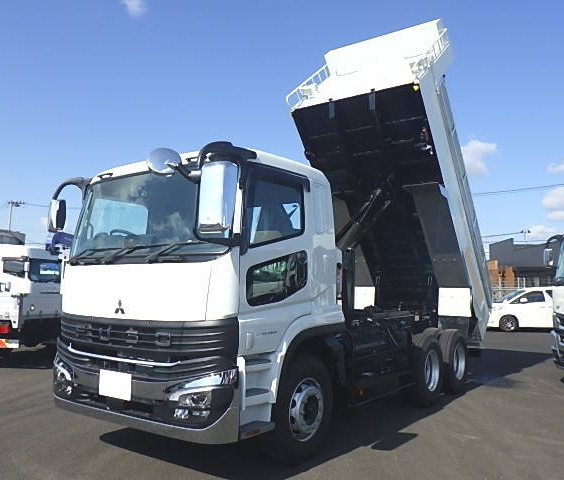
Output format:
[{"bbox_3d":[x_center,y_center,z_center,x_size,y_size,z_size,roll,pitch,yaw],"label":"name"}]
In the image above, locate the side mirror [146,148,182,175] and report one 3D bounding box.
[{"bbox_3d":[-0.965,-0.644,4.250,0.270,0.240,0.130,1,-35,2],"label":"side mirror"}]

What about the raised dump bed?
[{"bbox_3d":[2.391,-0.816,10.206,2.470,5.620,1.920,-3,32,36],"label":"raised dump bed"}]

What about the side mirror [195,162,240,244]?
[{"bbox_3d":[-0.503,-0.310,4.070,0.270,0.580,0.170,-2,-6,24],"label":"side mirror"}]

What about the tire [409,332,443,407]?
[{"bbox_3d":[2.122,1.945,7.735,0.280,1.030,1.030,-3,-7,36],"label":"tire"}]

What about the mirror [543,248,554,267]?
[{"bbox_3d":[5.566,0.376,10.800,0.130,0.370,0.220,0,-6,13],"label":"mirror"}]

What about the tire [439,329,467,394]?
[{"bbox_3d":[2.881,2.051,8.757,0.280,1.030,1.030,-3,-7,36],"label":"tire"}]

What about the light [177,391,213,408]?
[{"bbox_3d":[-0.726,1.323,4.295,0.290,0.130,0.110,-2,-6,28],"label":"light"}]

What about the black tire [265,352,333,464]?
[{"bbox_3d":[0.151,1.681,5.194,0.280,1.030,1.030,-3,-7,36],"label":"black tire"}]

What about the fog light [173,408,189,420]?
[{"bbox_3d":[-0.850,1.461,4.335,0.140,0.090,0.070,-2,-6,28],"label":"fog light"}]

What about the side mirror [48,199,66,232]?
[{"bbox_3d":[-2.512,-0.277,5.800,0.220,0.380,0.130,-5,-8,44],"label":"side mirror"}]

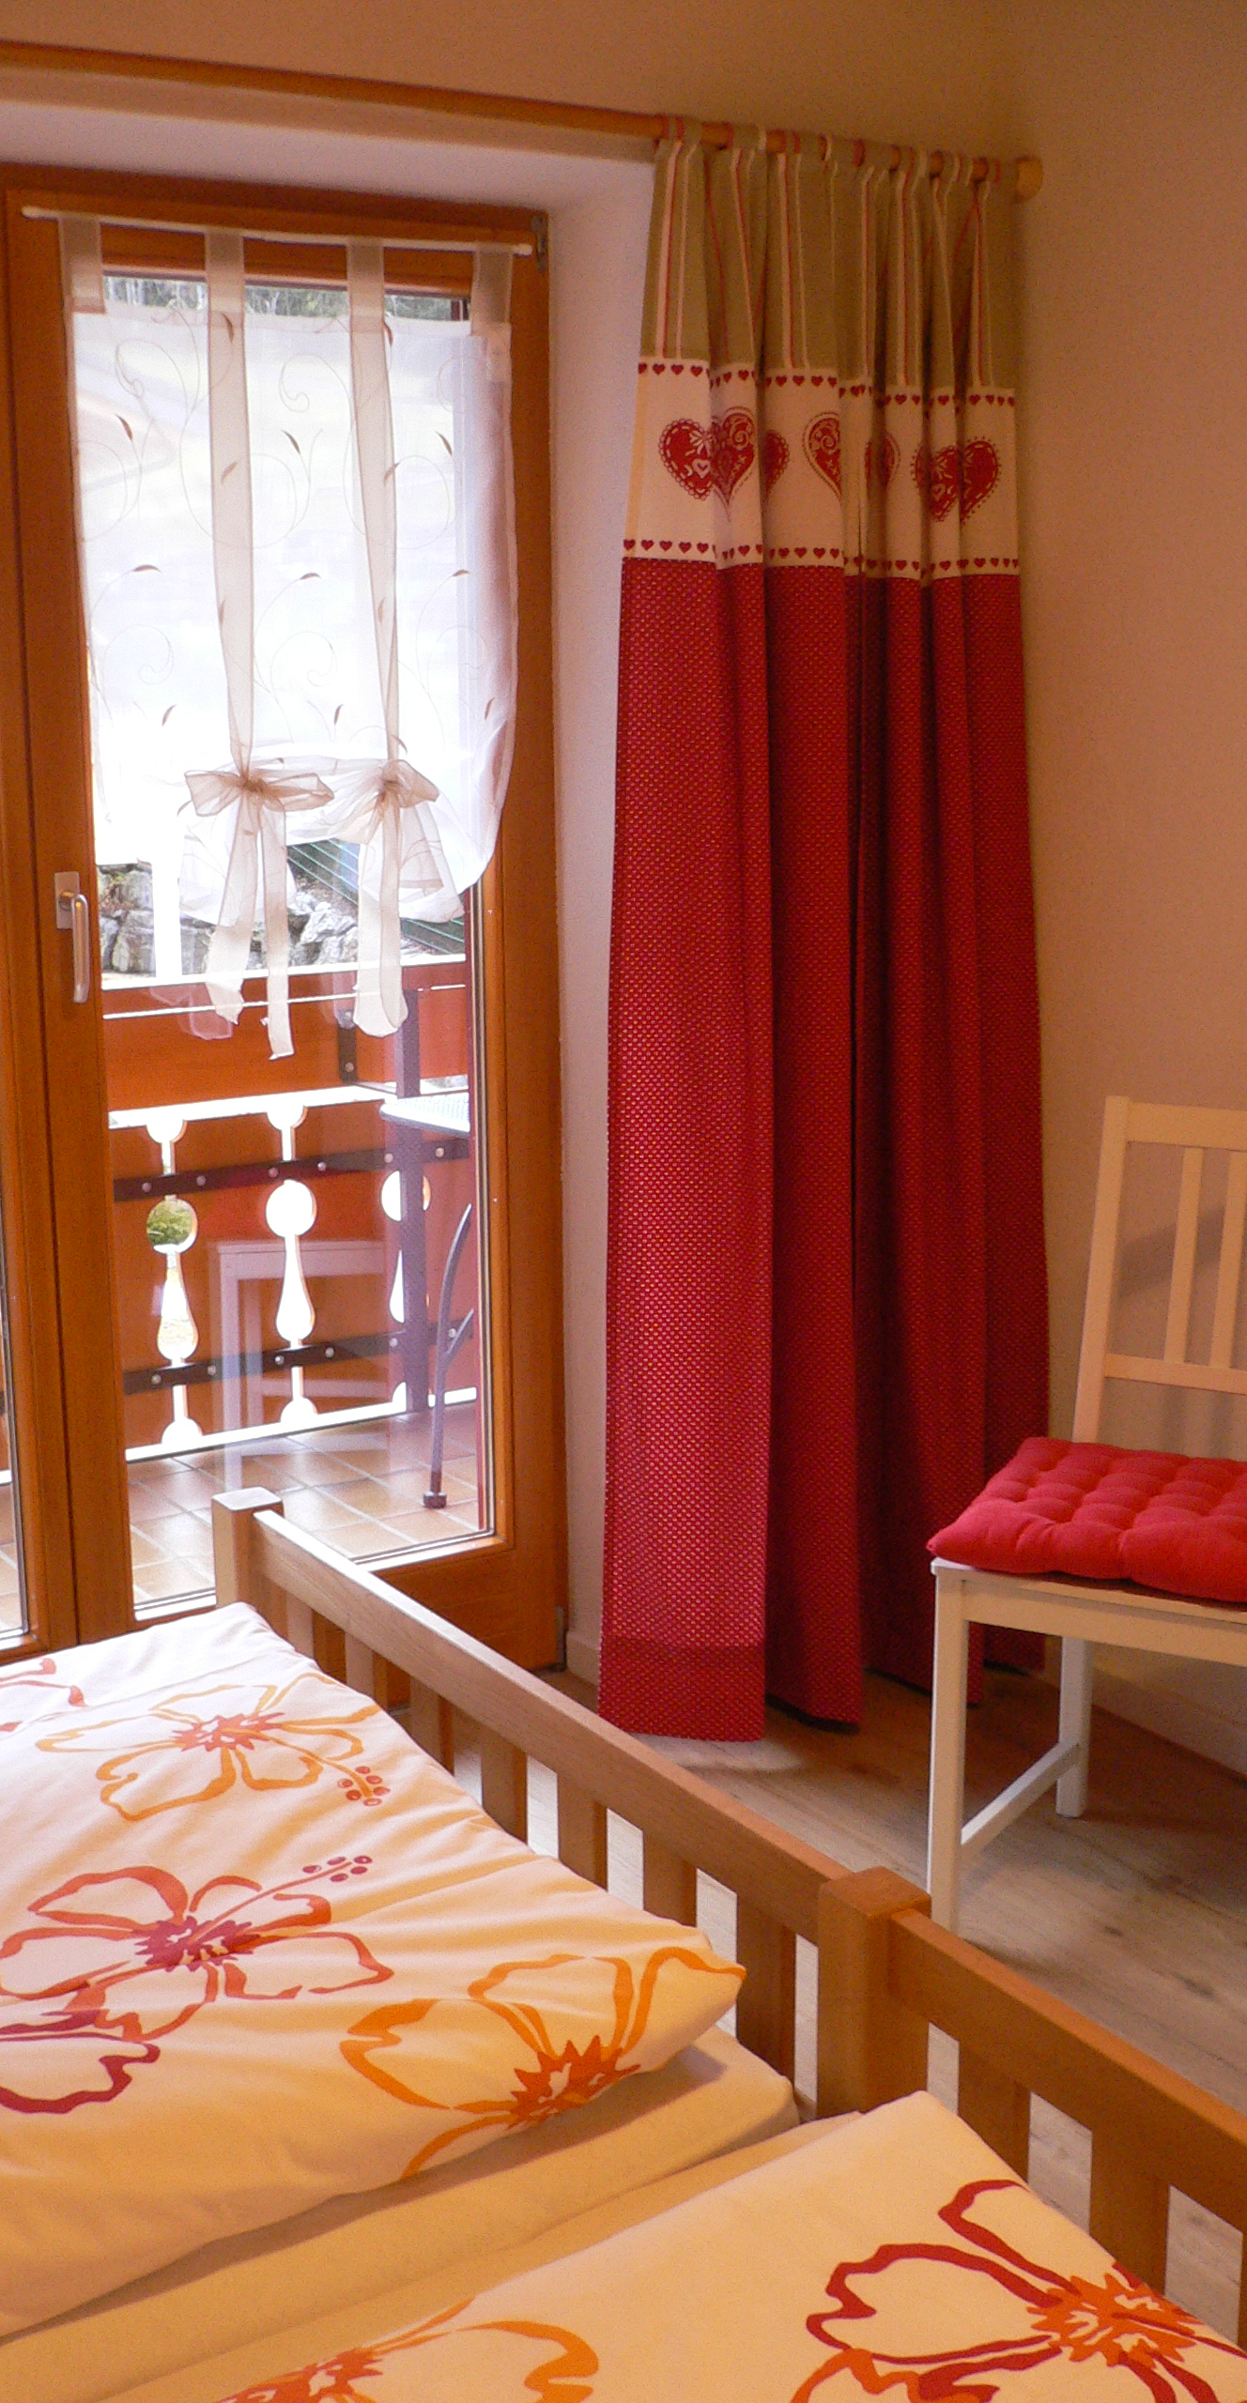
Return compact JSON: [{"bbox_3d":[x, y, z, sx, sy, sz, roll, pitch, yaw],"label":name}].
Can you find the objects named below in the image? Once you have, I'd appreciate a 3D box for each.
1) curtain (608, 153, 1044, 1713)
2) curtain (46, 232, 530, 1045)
[{"bbox_3d":[0.284,-0.281,3.096,0.603,1.986,0.203,-8,14,-31],"label":"curtain"},{"bbox_3d":[-0.376,-0.666,2.977,0.573,0.973,0.064,-8,14,-31],"label":"curtain"}]

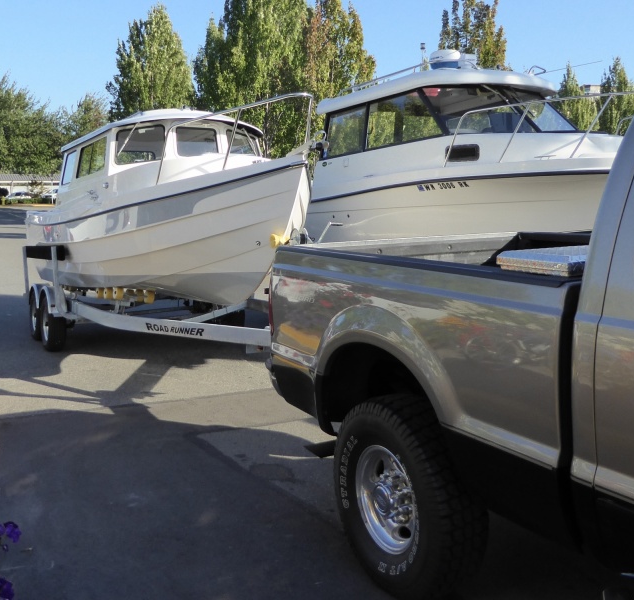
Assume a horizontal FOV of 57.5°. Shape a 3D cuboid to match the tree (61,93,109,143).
[{"bbox_3d":[-23.300,-14.907,58.256,6.600,11.200,6.600,0,11,0],"label":"tree"}]

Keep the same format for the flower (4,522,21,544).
[{"bbox_3d":[-0.717,0.550,1.360,0.048,0.050,0.040,-10,15,-44],"label":"flower"}]

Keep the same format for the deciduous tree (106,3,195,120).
[{"bbox_3d":[-10.000,-11.388,35.516,5.300,12.600,5.300,0,11,0],"label":"deciduous tree"}]

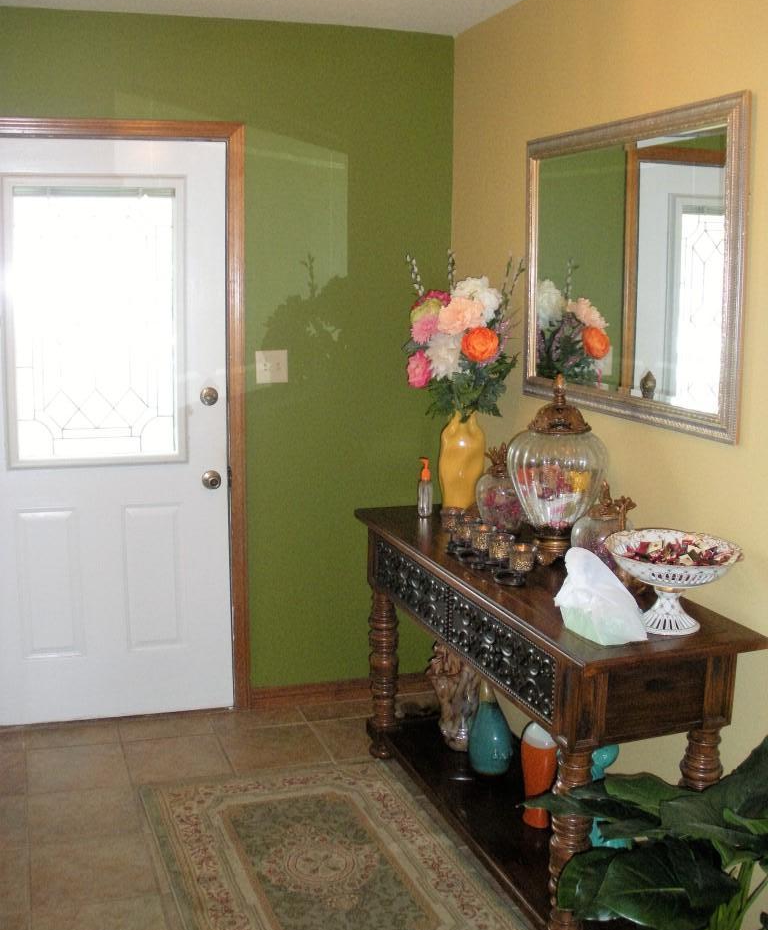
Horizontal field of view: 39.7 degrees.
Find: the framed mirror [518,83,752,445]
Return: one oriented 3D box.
[{"bbox_3d":[0.602,-0.506,2.745,0.035,0.755,1.040,-3,10,-18],"label":"framed mirror"}]

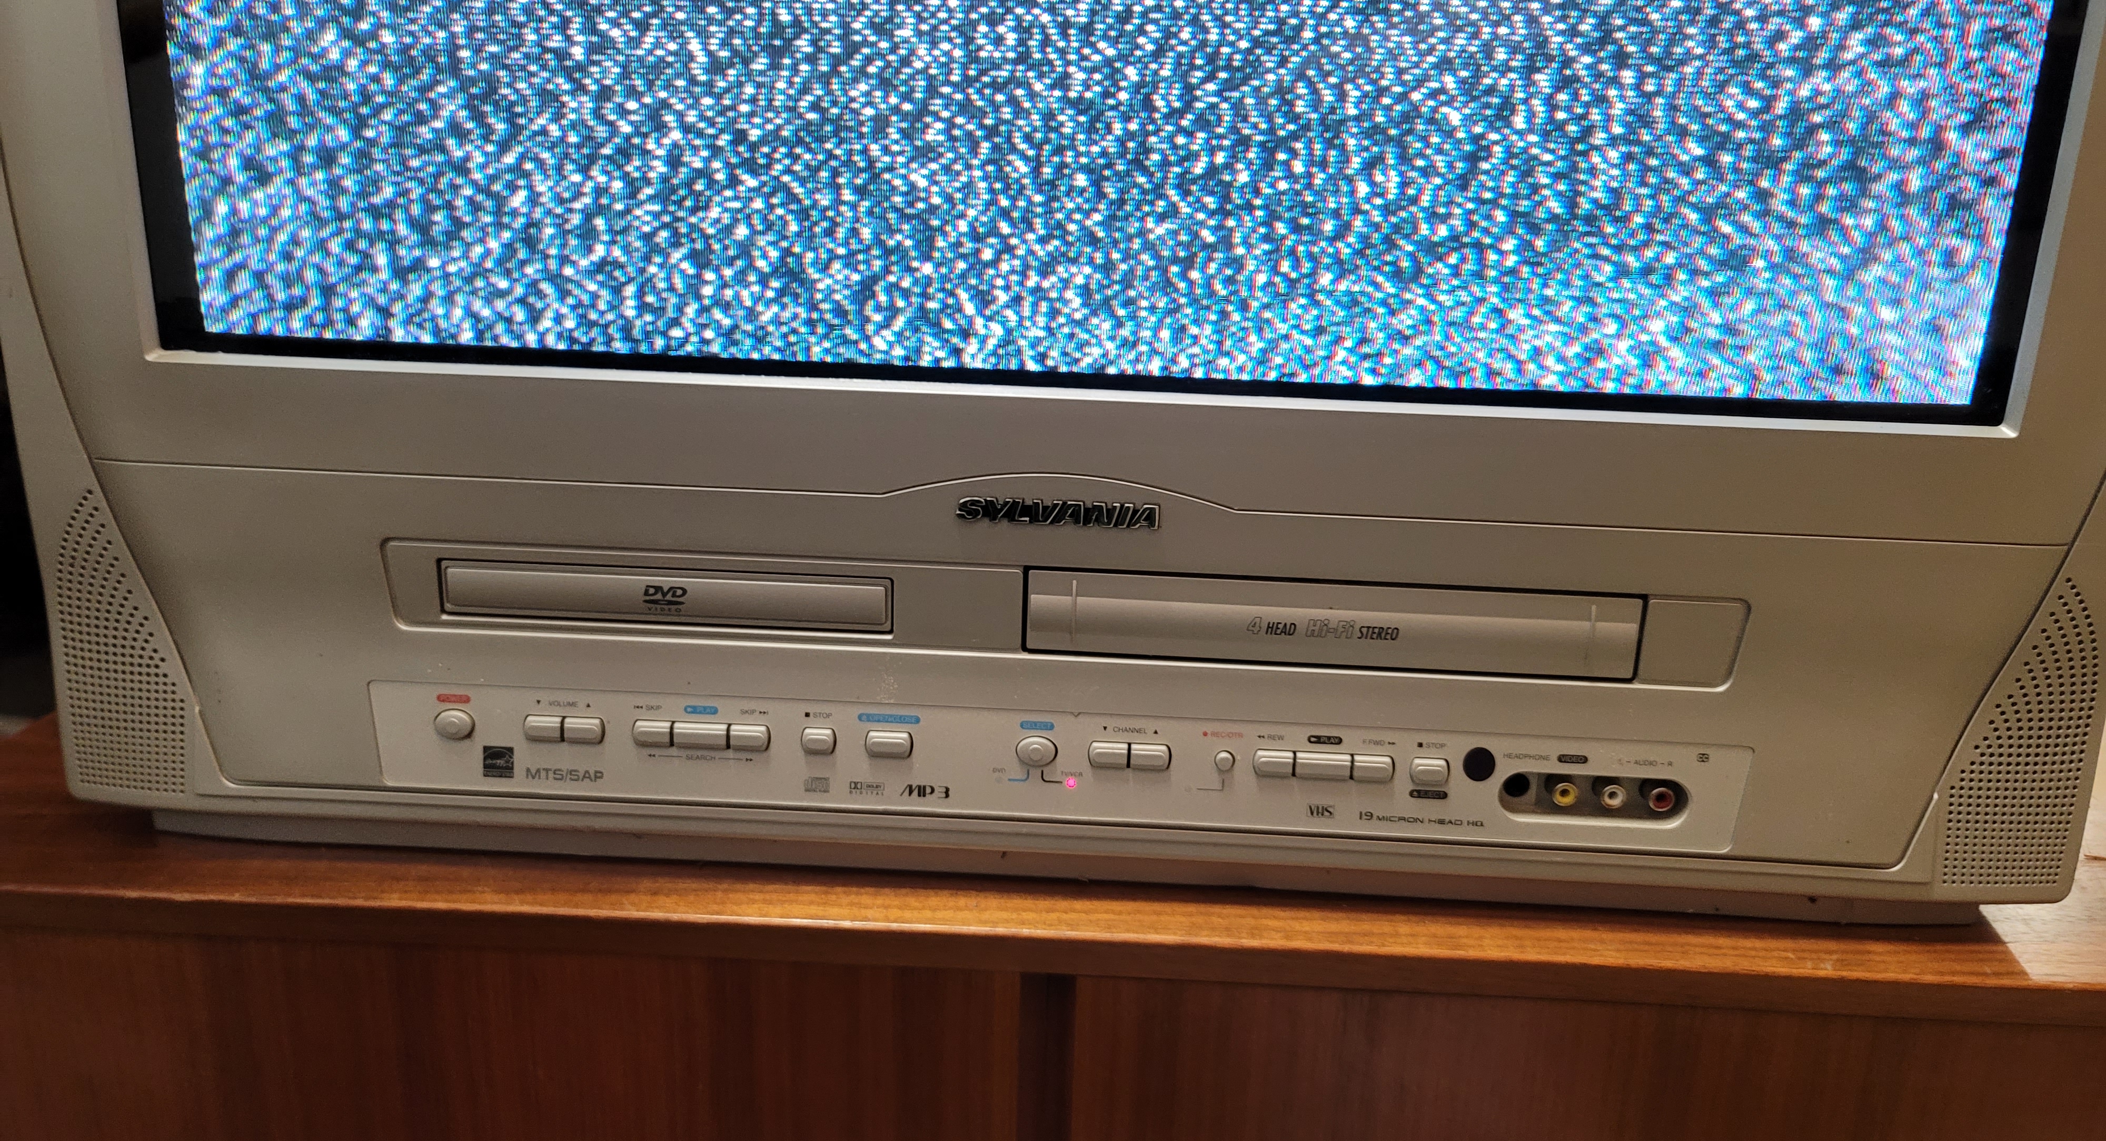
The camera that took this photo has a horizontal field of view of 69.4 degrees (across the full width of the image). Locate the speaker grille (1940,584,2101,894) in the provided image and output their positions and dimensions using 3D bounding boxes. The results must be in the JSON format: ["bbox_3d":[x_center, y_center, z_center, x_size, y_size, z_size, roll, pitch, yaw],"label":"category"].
[{"bbox_3d":[0.300,0.050,0.472,0.040,0.103,0.012,2,15,-2],"label":"speaker grille"}]

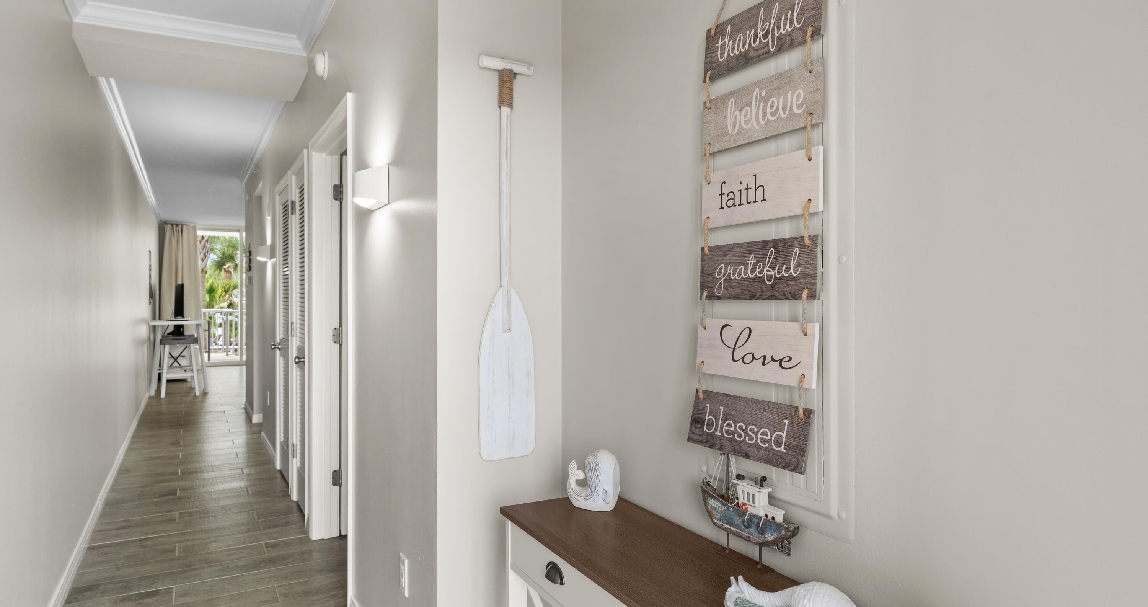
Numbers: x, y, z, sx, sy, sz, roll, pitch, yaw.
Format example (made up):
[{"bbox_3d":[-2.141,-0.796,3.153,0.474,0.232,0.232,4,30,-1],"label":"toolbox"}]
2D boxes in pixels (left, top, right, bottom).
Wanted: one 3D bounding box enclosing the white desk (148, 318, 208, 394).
[{"bbox_3d":[-5.444,0.721,9.229,0.660,0.975,0.700,0,1,-30],"label":"white desk"}]

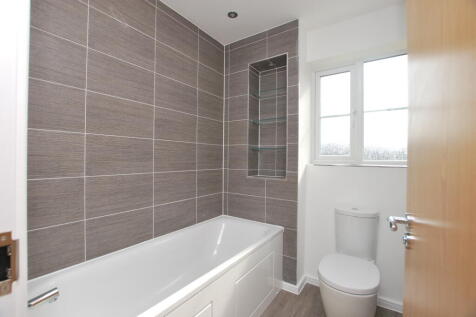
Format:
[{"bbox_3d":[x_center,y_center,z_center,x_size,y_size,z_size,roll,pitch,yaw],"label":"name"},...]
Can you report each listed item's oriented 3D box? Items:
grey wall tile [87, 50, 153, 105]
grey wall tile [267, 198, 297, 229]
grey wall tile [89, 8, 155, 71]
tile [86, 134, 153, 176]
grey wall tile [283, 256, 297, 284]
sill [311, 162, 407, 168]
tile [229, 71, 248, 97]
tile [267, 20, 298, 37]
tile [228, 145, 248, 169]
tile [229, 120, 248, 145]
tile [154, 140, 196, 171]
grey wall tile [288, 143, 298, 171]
[{"bbox_3d":[-0.761,-0.522,1.339,0.010,0.248,0.424,0,0,37],"label":"grey wall tile"},{"bbox_3d":[0.395,0.501,1.810,0.296,0.248,0.010,0,0,32],"label":"grey wall tile"},{"bbox_3d":[-0.755,-0.769,1.327,0.010,0.247,0.417,0,0,37],"label":"grey wall tile"},{"bbox_3d":[-0.766,-0.017,1.337,0.010,0.248,0.424,0,0,37],"label":"tile"},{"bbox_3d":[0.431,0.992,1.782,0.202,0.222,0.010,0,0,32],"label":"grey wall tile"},{"bbox_3d":[1.030,0.058,1.721,0.808,0.030,0.130,0,0,32],"label":"sill"},{"bbox_3d":[0.011,-0.779,2.085,0.237,0.257,0.012,0,0,31],"label":"tile"},{"bbox_3d":[0.413,-1.196,1.844,0.304,0.068,0.012,0,0,31],"label":"tile"},{"bbox_3d":[0.004,-0.008,2.082,0.237,0.257,0.012,0,0,31],"label":"tile"},{"bbox_3d":[0.003,-0.260,2.024,0.233,0.247,0.010,0,0,31],"label":"tile"},{"bbox_3d":[-0.518,-0.014,1.703,0.012,0.257,0.432,0,0,37],"label":"tile"},{"bbox_3d":[0.474,-0.006,1.735,0.092,0.247,0.010,0,0,31],"label":"grey wall tile"}]

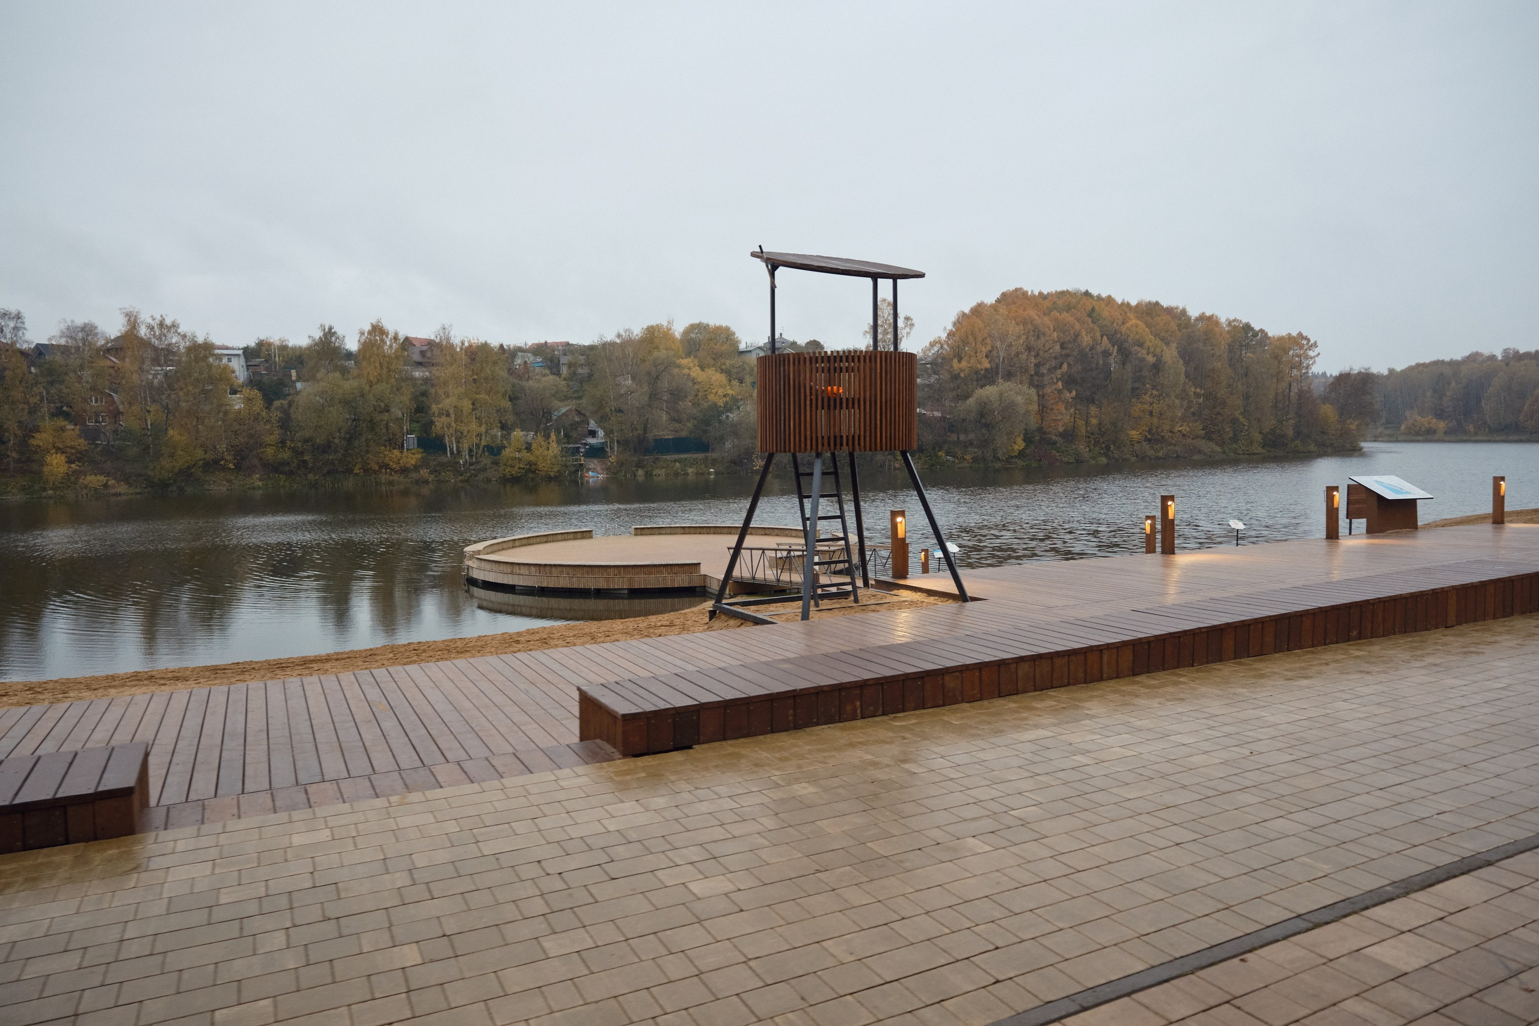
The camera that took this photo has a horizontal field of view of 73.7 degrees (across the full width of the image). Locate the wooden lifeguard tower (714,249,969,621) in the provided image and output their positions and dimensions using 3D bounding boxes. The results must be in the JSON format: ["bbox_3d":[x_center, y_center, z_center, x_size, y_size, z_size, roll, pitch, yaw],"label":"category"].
[{"bbox_3d":[0.733,-0.879,11.036,2.100,3.950,2.080,-3,4,-27],"label":"wooden lifeguard tower"}]

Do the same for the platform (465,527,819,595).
[{"bbox_3d":[-3.733,1.476,37.182,14.000,0.950,14.000,-1,4,0],"label":"platform"}]

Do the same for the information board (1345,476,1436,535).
[{"bbox_3d":[10.659,-0.140,17.590,1.170,0.970,0.740,-3,4,-23],"label":"information board"}]

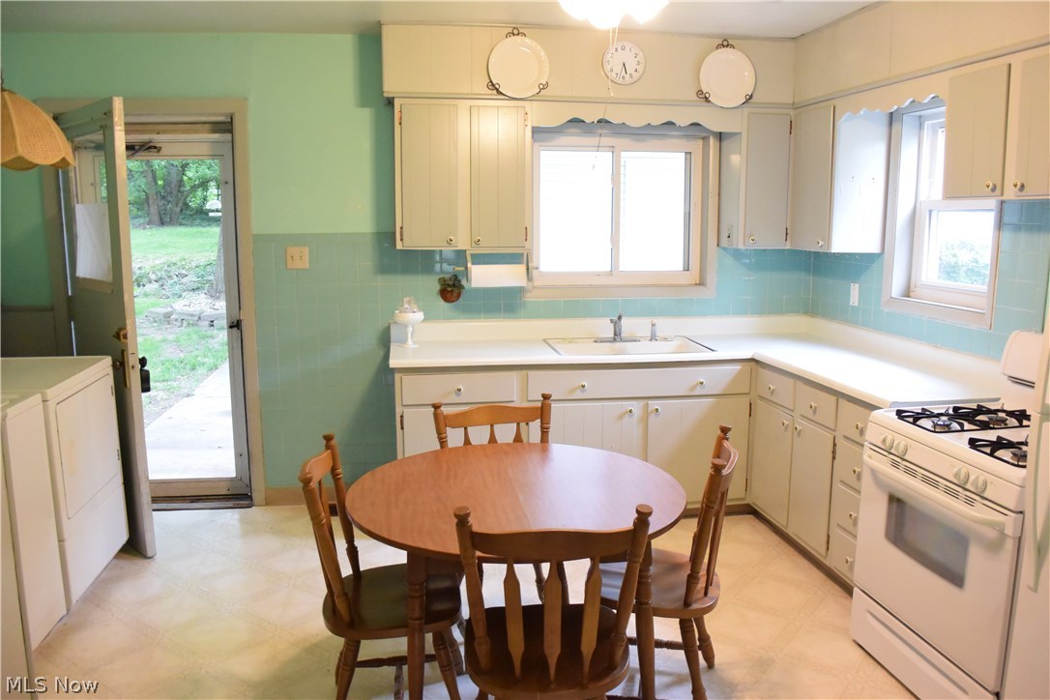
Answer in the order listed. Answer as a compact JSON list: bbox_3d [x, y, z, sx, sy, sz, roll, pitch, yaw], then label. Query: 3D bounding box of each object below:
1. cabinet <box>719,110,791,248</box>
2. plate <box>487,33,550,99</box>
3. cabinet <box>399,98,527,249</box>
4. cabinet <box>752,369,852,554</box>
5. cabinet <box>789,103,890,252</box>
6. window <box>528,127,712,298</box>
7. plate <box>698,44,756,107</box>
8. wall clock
[{"bbox_3d":[1.282,-0.932,4.330,0.307,0.733,0.283,-1,9,-9],"label":"cabinet"},{"bbox_3d":[-0.025,-1.407,3.901,0.307,0.308,0.036,-1,9,-9],"label":"plate"},{"bbox_3d":[-0.326,-0.891,4.077,0.676,0.733,0.283,-1,9,-9],"label":"cabinet"},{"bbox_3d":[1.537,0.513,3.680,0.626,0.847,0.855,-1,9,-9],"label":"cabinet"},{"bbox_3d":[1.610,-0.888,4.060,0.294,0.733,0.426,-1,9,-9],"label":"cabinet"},{"bbox_3d":[0.538,-0.773,4.423,1.091,0.941,0.122,-1,9,-9],"label":"window"},{"bbox_3d":[1.053,-1.421,4.073,0.309,0.312,0.036,-1,9,-9],"label":"plate"},{"bbox_3d":[0.507,-1.449,3.977,0.222,0.213,0.041,-1,9,-9],"label":"wall clock"}]

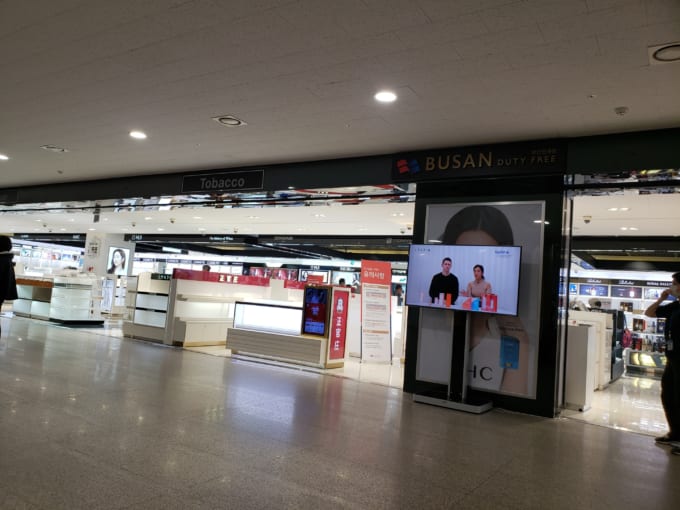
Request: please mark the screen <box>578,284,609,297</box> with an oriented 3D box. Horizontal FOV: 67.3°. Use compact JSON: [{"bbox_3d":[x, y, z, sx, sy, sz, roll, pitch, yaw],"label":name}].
[{"bbox_3d":[7.681,1.089,15.461,0.784,0.318,0.060,2,-5,31],"label":"screen"}]

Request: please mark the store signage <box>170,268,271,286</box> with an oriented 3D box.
[{"bbox_3d":[-2.383,0.488,10.519,2.210,0.195,0.120,7,-4,-43],"label":"store signage"}]

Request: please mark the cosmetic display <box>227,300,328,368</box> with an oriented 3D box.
[{"bbox_3d":[-0.989,1.342,8.879,2.040,0.930,0.500,2,-3,27],"label":"cosmetic display"}]

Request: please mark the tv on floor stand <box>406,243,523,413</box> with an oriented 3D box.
[{"bbox_3d":[1.455,0.842,6.324,1.460,1.970,0.420,2,-4,33],"label":"tv on floor stand"}]

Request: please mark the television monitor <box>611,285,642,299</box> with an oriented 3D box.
[{"bbox_3d":[5.775,0.755,10.283,0.540,0.220,0.060,2,-4,32],"label":"television monitor"}]

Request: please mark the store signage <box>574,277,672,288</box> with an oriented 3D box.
[{"bbox_3d":[8.285,0.810,15.130,2.679,0.193,0.070,2,-5,31],"label":"store signage"}]

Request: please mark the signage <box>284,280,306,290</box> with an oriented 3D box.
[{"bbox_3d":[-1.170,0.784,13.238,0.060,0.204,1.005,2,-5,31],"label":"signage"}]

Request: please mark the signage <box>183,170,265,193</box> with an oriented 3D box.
[{"bbox_3d":[-2.095,-1.279,8.941,1.888,0.305,0.060,2,-5,31],"label":"signage"}]

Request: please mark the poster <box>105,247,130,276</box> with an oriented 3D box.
[{"bbox_3d":[-8.254,0.266,19.125,0.060,1.000,0.850,2,-5,31],"label":"poster"}]

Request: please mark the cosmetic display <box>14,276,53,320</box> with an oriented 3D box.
[{"bbox_3d":[-7.521,1.116,13.054,1.470,0.980,0.600,2,-4,32],"label":"cosmetic display"}]

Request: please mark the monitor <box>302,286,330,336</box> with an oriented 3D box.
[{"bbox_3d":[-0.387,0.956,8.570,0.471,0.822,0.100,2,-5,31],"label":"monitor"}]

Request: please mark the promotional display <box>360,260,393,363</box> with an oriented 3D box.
[{"bbox_3d":[0.676,1.016,9.172,0.600,1.830,0.200,4,-8,-12],"label":"promotional display"}]

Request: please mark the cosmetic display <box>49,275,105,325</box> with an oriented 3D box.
[{"bbox_3d":[-6.499,1.126,12.659,0.680,1.120,0.970,2,-5,31],"label":"cosmetic display"}]

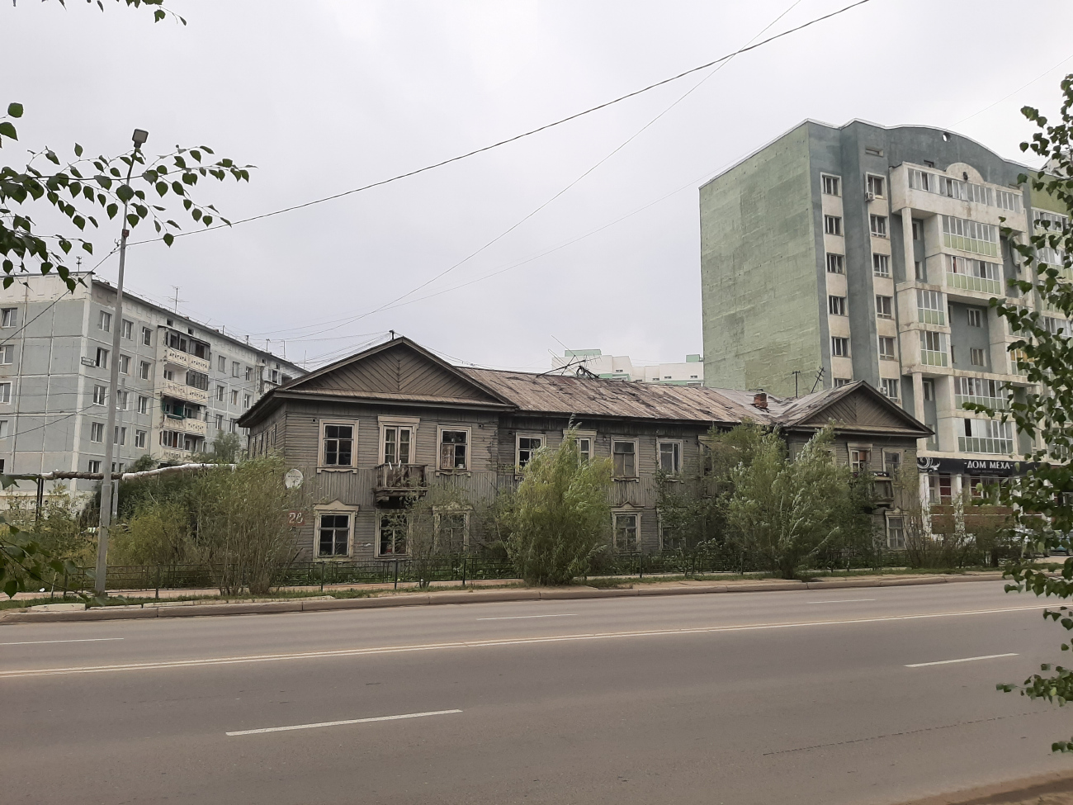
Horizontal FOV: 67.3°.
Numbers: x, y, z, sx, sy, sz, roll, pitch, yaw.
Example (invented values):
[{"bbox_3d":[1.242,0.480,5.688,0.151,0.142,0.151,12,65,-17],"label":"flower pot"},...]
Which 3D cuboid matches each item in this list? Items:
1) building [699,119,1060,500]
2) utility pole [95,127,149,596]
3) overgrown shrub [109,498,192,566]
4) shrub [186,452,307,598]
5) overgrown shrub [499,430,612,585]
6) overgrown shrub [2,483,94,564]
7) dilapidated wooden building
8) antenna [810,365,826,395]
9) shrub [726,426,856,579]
[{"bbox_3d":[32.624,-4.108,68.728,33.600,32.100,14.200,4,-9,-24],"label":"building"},{"bbox_3d":[-10.133,-0.957,19.490,0.450,11.350,1.550,4,-9,-24],"label":"utility pole"},{"bbox_3d":[-11.954,4.234,24.976,2.500,2.550,2.500,4,-9,-24],"label":"overgrown shrub"},{"bbox_3d":[-7.446,3.166,20.865,2.800,3.570,2.600,4,-9,-24],"label":"shrub"},{"bbox_3d":[0.599,3.054,23.876,3.300,4.513,3.000,0,-8,0],"label":"overgrown shrub"},{"bbox_3d":[-14.458,3.896,23.886,2.600,2.881,2.500,4,-9,-24],"label":"overgrown shrub"},{"bbox_3d":[2.807,3.197,37.838,30.550,8.350,11.500,4,-9,-24],"label":"dilapidated wooden building"},{"bbox_3d":[14.652,-1.163,42.067,0.900,1.568,0.500,4,-9,-24],"label":"antenna"},{"bbox_3d":[8.589,3.275,26.924,4.500,4.986,3.700,4,-9,-24],"label":"shrub"}]

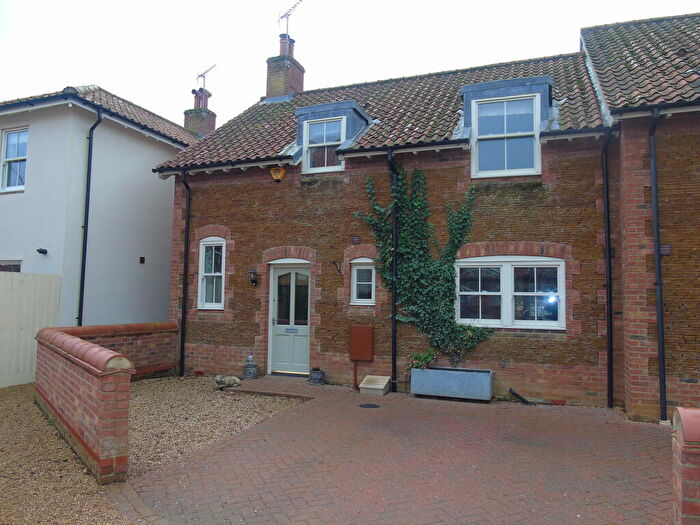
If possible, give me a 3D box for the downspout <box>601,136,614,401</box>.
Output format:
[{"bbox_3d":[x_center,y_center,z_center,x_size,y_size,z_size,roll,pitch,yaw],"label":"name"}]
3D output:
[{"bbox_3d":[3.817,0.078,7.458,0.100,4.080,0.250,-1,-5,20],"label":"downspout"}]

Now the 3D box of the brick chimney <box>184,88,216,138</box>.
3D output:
[{"bbox_3d":[-5.522,-5.452,18.702,0.970,1.980,0.650,-1,-5,20],"label":"brick chimney"}]

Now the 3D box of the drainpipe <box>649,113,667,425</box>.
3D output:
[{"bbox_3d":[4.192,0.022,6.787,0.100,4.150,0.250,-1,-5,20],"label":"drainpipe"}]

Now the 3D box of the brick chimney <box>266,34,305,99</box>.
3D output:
[{"bbox_3d":[-1.815,-5.363,14.328,0.670,2.000,1.020,-1,-5,20],"label":"brick chimney"}]

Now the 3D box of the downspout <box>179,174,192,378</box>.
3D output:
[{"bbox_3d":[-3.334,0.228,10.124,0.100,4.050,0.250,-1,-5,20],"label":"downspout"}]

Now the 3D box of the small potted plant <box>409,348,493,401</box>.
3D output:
[{"bbox_3d":[1.601,1.770,8.050,1.280,0.750,0.410,-1,-5,20],"label":"small potted plant"}]

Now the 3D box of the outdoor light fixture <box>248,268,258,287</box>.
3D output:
[{"bbox_3d":[-1.839,0.292,9.601,0.160,0.330,0.220,-1,-5,20],"label":"outdoor light fixture"}]

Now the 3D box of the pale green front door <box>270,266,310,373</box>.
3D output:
[{"bbox_3d":[-1.092,1.086,9.552,0.790,1.970,0.070,-1,-5,20],"label":"pale green front door"}]

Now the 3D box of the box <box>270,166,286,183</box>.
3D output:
[{"bbox_3d":[-1.369,-1.661,9.658,0.290,0.295,0.090,-1,-5,20],"label":"box"}]

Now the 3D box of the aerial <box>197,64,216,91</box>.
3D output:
[{"bbox_3d":[-5.166,-6.686,18.213,0.350,0.750,1.330,5,-6,-43],"label":"aerial"}]

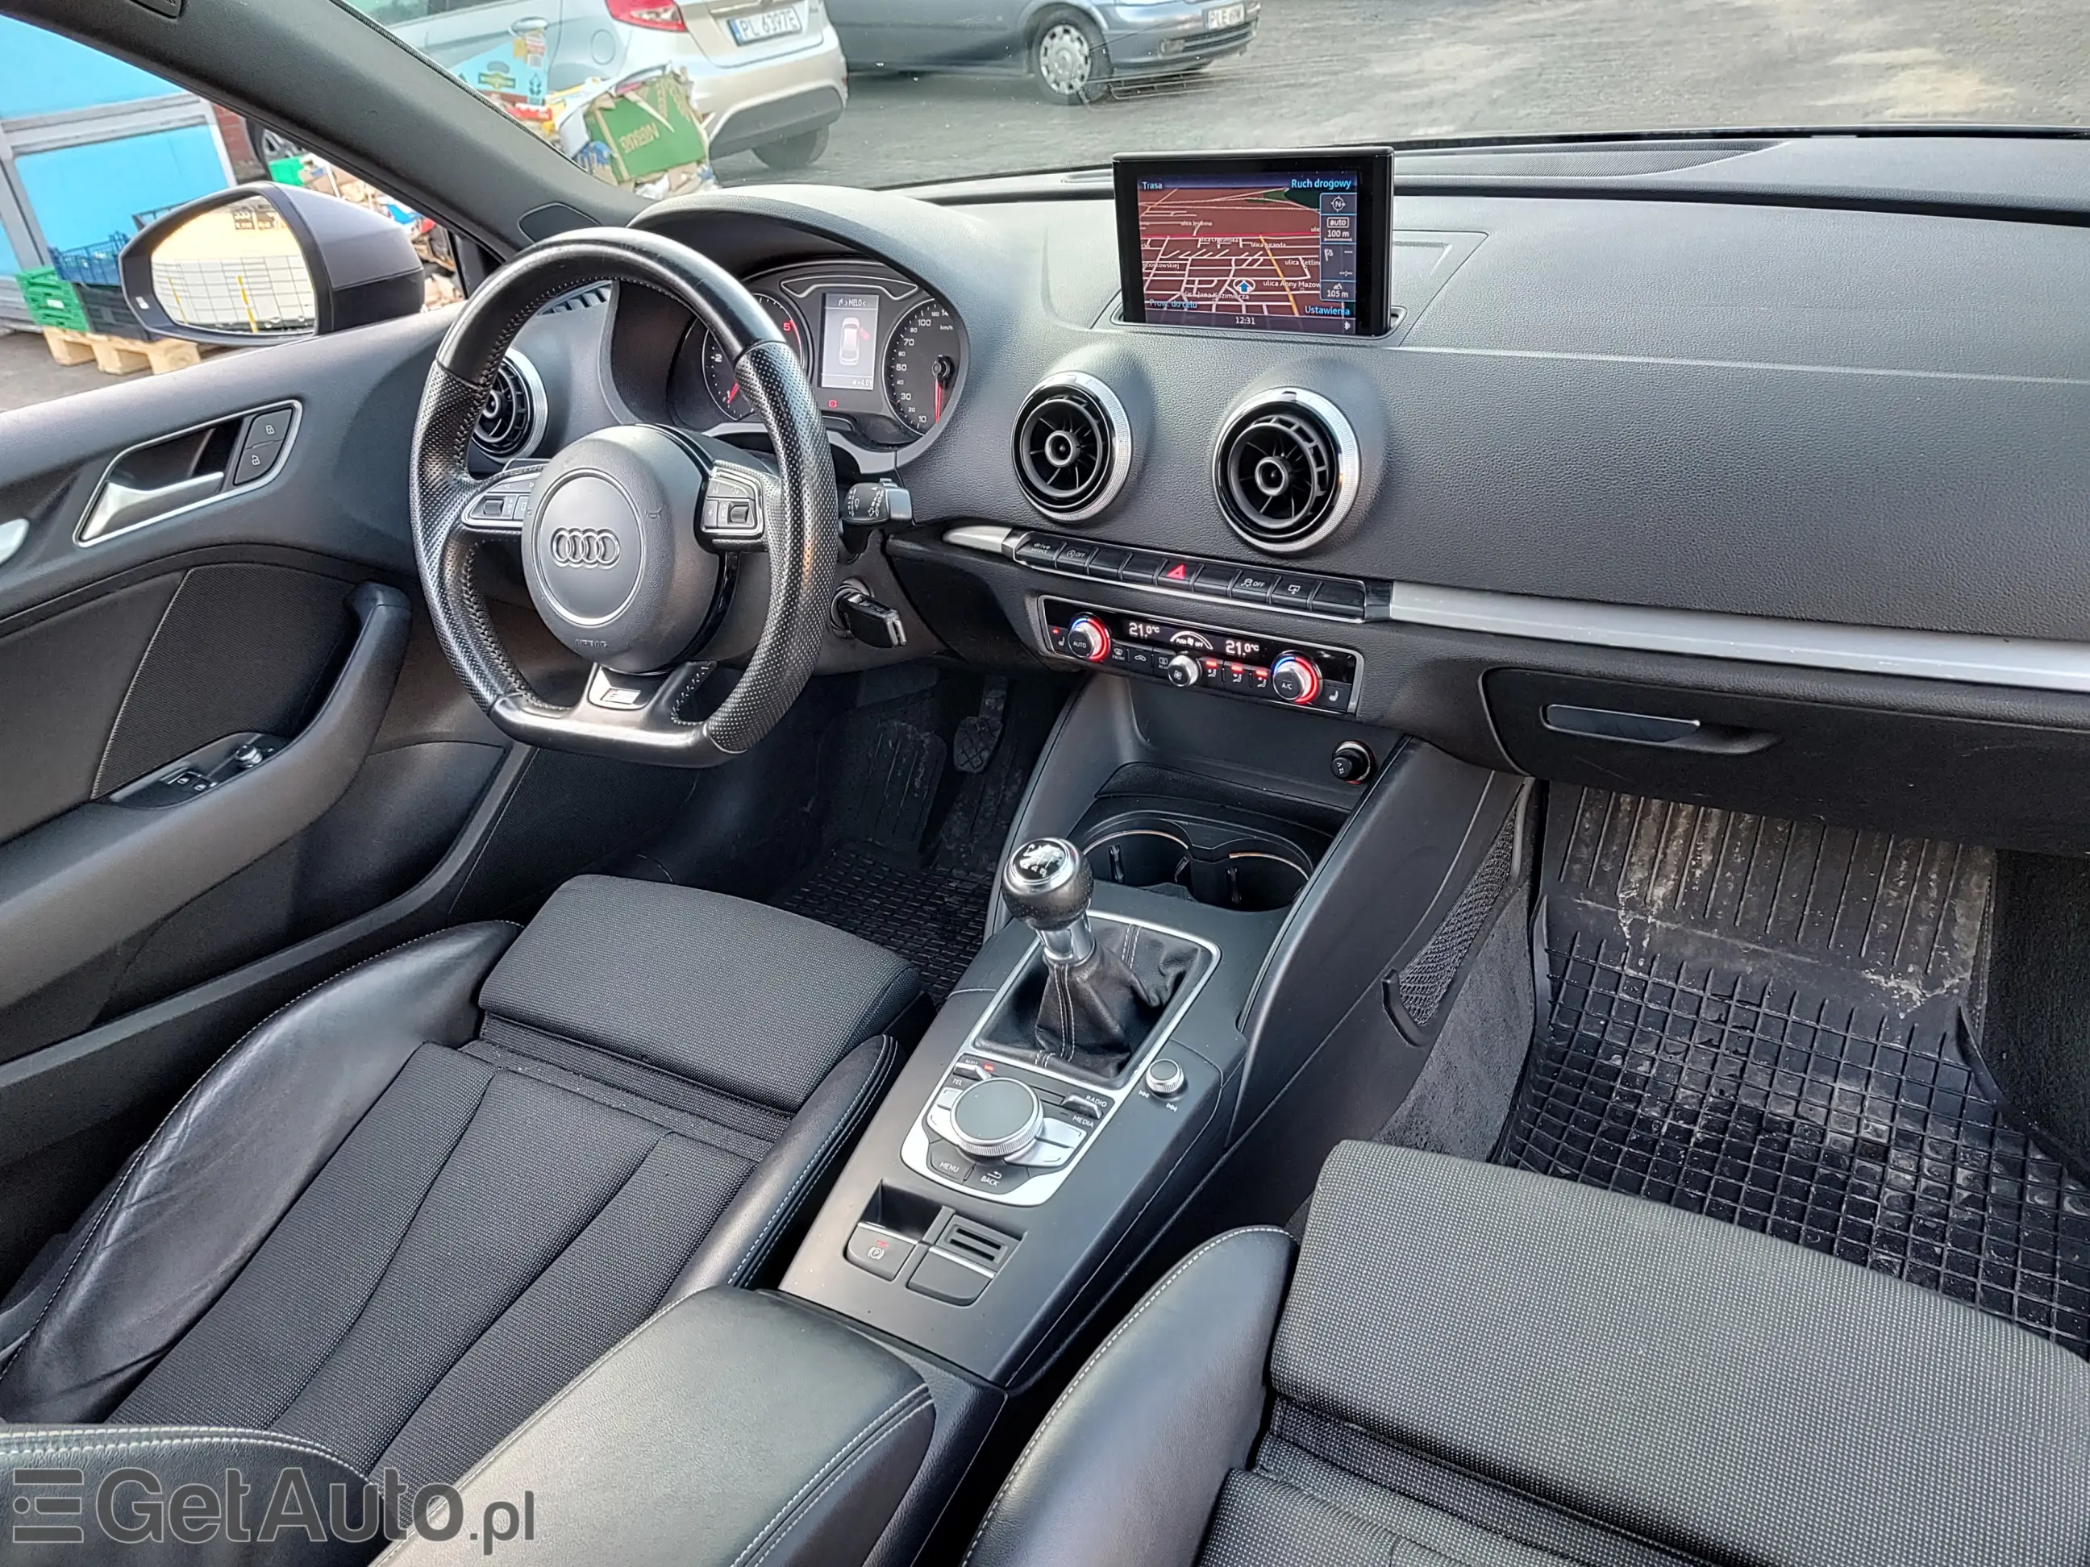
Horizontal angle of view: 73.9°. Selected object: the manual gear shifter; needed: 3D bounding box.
[{"bbox_3d":[0.015,0.097,0.880,0.105,0.145,0.115,14,51,29],"label":"manual gear shifter"}]

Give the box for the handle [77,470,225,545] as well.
[{"bbox_3d":[-0.652,-0.202,1.013,0.027,0.035,0.112,14,35,29],"label":"handle"}]

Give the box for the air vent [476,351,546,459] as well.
[{"bbox_3d":[-0.441,-0.315,1.159,0.096,0.096,0.035,12,18,26],"label":"air vent"}]

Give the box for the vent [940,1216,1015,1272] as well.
[{"bbox_3d":[-0.040,0.275,0.827,0.042,0.010,0.023,14,51,29],"label":"vent"}]

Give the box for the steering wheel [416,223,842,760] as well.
[{"bbox_3d":[-0.279,-0.192,0.954,0.372,0.357,0.100,13,15,28],"label":"steering wheel"}]

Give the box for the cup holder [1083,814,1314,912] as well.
[{"bbox_3d":[0.116,0.079,1.056,0.172,0.062,0.090,14,42,29],"label":"cup holder"}]

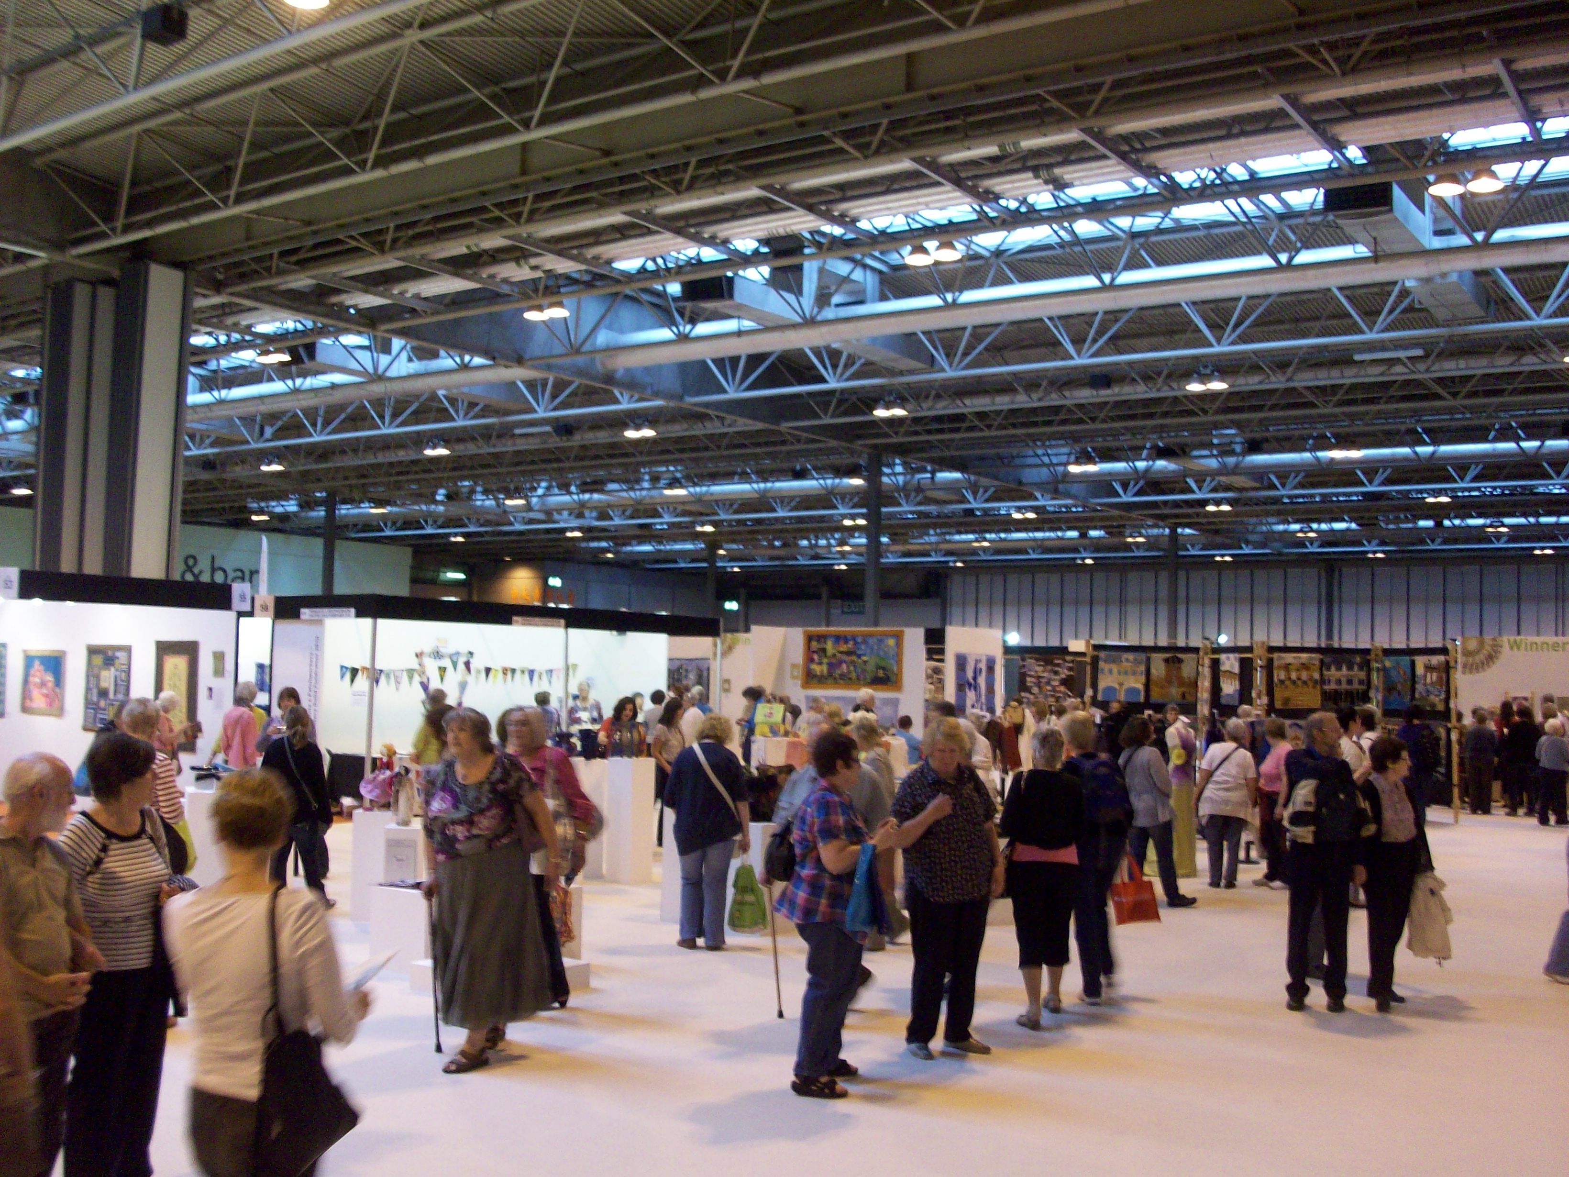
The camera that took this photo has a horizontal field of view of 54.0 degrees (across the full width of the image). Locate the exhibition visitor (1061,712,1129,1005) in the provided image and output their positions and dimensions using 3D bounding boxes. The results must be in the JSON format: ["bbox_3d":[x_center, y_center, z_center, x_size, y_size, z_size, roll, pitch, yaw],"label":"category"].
[{"bbox_3d":[1.831,1.556,9.066,0.440,1.658,0.420,3,-4,-22],"label":"exhibition visitor"}]

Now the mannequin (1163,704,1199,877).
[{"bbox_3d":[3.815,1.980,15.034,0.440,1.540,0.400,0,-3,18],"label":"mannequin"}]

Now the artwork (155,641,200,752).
[{"bbox_3d":[-5.443,0.962,13.801,0.610,0.970,0.030,-1,-4,32],"label":"artwork"}]

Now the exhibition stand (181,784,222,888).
[{"bbox_3d":[-4.148,1.926,11.212,0.420,0.900,0.420,3,-4,-24],"label":"exhibition stand"}]

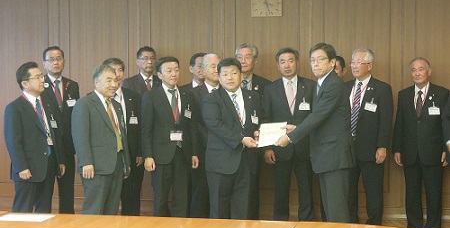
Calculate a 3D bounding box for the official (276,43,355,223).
[{"bbox_3d":[0.667,0.349,7.357,0.580,1.730,0.500,-2,4,-25],"label":"official"}]

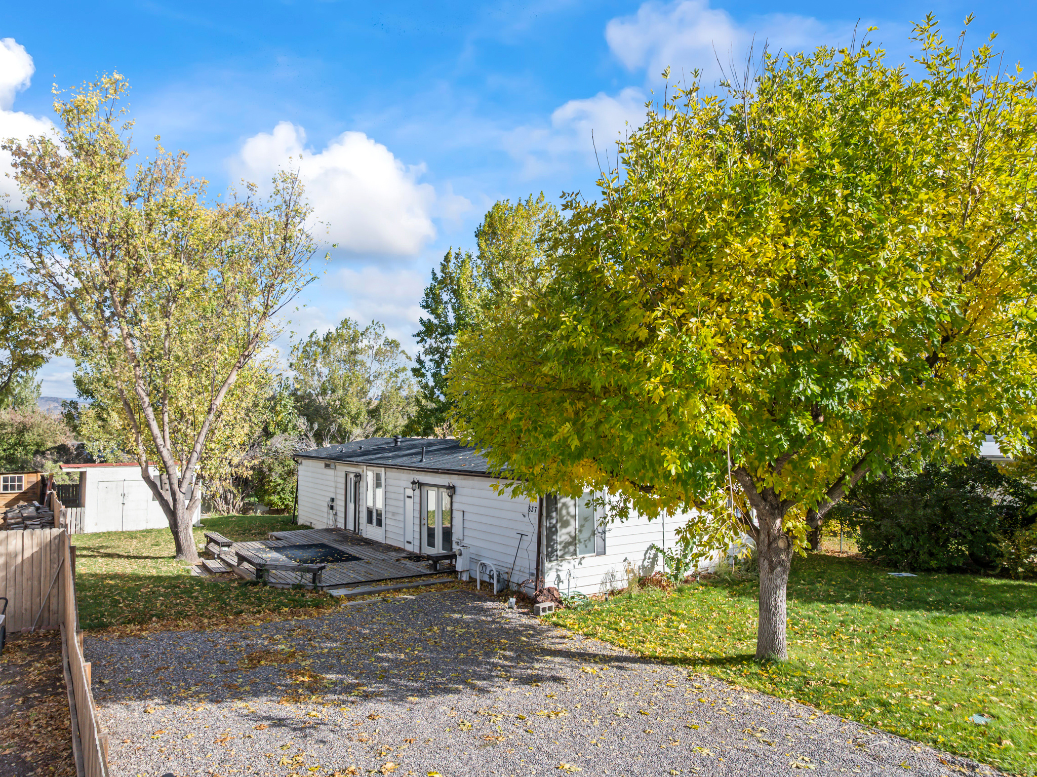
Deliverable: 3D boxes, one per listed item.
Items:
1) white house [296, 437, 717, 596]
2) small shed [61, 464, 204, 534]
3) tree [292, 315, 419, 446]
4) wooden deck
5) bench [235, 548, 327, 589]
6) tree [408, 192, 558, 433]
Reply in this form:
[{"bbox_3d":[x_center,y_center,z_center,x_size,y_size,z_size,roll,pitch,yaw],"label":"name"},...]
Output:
[{"bbox_3d":[-1.583,3.853,24.797,6.700,2.950,17.900,2,-4,-34],"label":"white house"},{"bbox_3d":[-15.937,4.383,29.442,4.900,2.600,3.200,2,-4,-31],"label":"small shed"},{"bbox_3d":[-10.562,1.154,46.081,8.200,11.315,8.200,0,-3,-13],"label":"tree"},{"bbox_3d":[-5.943,4.941,20.915,4.800,0.400,9.500,2,-4,-34],"label":"wooden deck"},{"bbox_3d":[-6.116,4.424,17.543,3.852,0.500,1.061,-3,-4,43],"label":"bench"},{"bbox_3d":[-1.669,-2.345,40.254,9.000,17.369,9.000,0,-3,-2],"label":"tree"}]

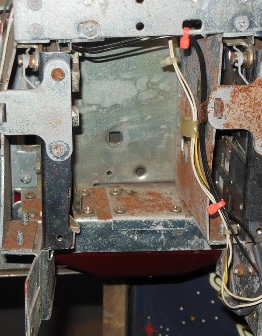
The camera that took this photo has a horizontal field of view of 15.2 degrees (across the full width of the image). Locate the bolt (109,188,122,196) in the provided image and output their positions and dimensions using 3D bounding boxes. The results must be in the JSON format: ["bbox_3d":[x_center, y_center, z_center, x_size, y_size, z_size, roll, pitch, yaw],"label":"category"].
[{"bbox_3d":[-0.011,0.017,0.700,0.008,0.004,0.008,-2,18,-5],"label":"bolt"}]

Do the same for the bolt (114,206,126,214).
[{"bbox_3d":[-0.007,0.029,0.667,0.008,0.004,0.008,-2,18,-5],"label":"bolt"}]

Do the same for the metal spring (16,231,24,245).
[{"bbox_3d":[-0.069,0.043,0.615,0.005,0.009,0.005,-2,18,-5],"label":"metal spring"}]

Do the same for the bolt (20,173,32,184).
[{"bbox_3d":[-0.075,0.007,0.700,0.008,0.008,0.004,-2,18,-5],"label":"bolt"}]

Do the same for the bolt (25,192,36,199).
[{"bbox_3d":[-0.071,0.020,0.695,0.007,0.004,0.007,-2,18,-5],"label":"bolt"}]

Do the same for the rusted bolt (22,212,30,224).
[{"bbox_3d":[-0.069,0.033,0.645,0.005,0.008,0.005,-2,18,-5],"label":"rusted bolt"}]

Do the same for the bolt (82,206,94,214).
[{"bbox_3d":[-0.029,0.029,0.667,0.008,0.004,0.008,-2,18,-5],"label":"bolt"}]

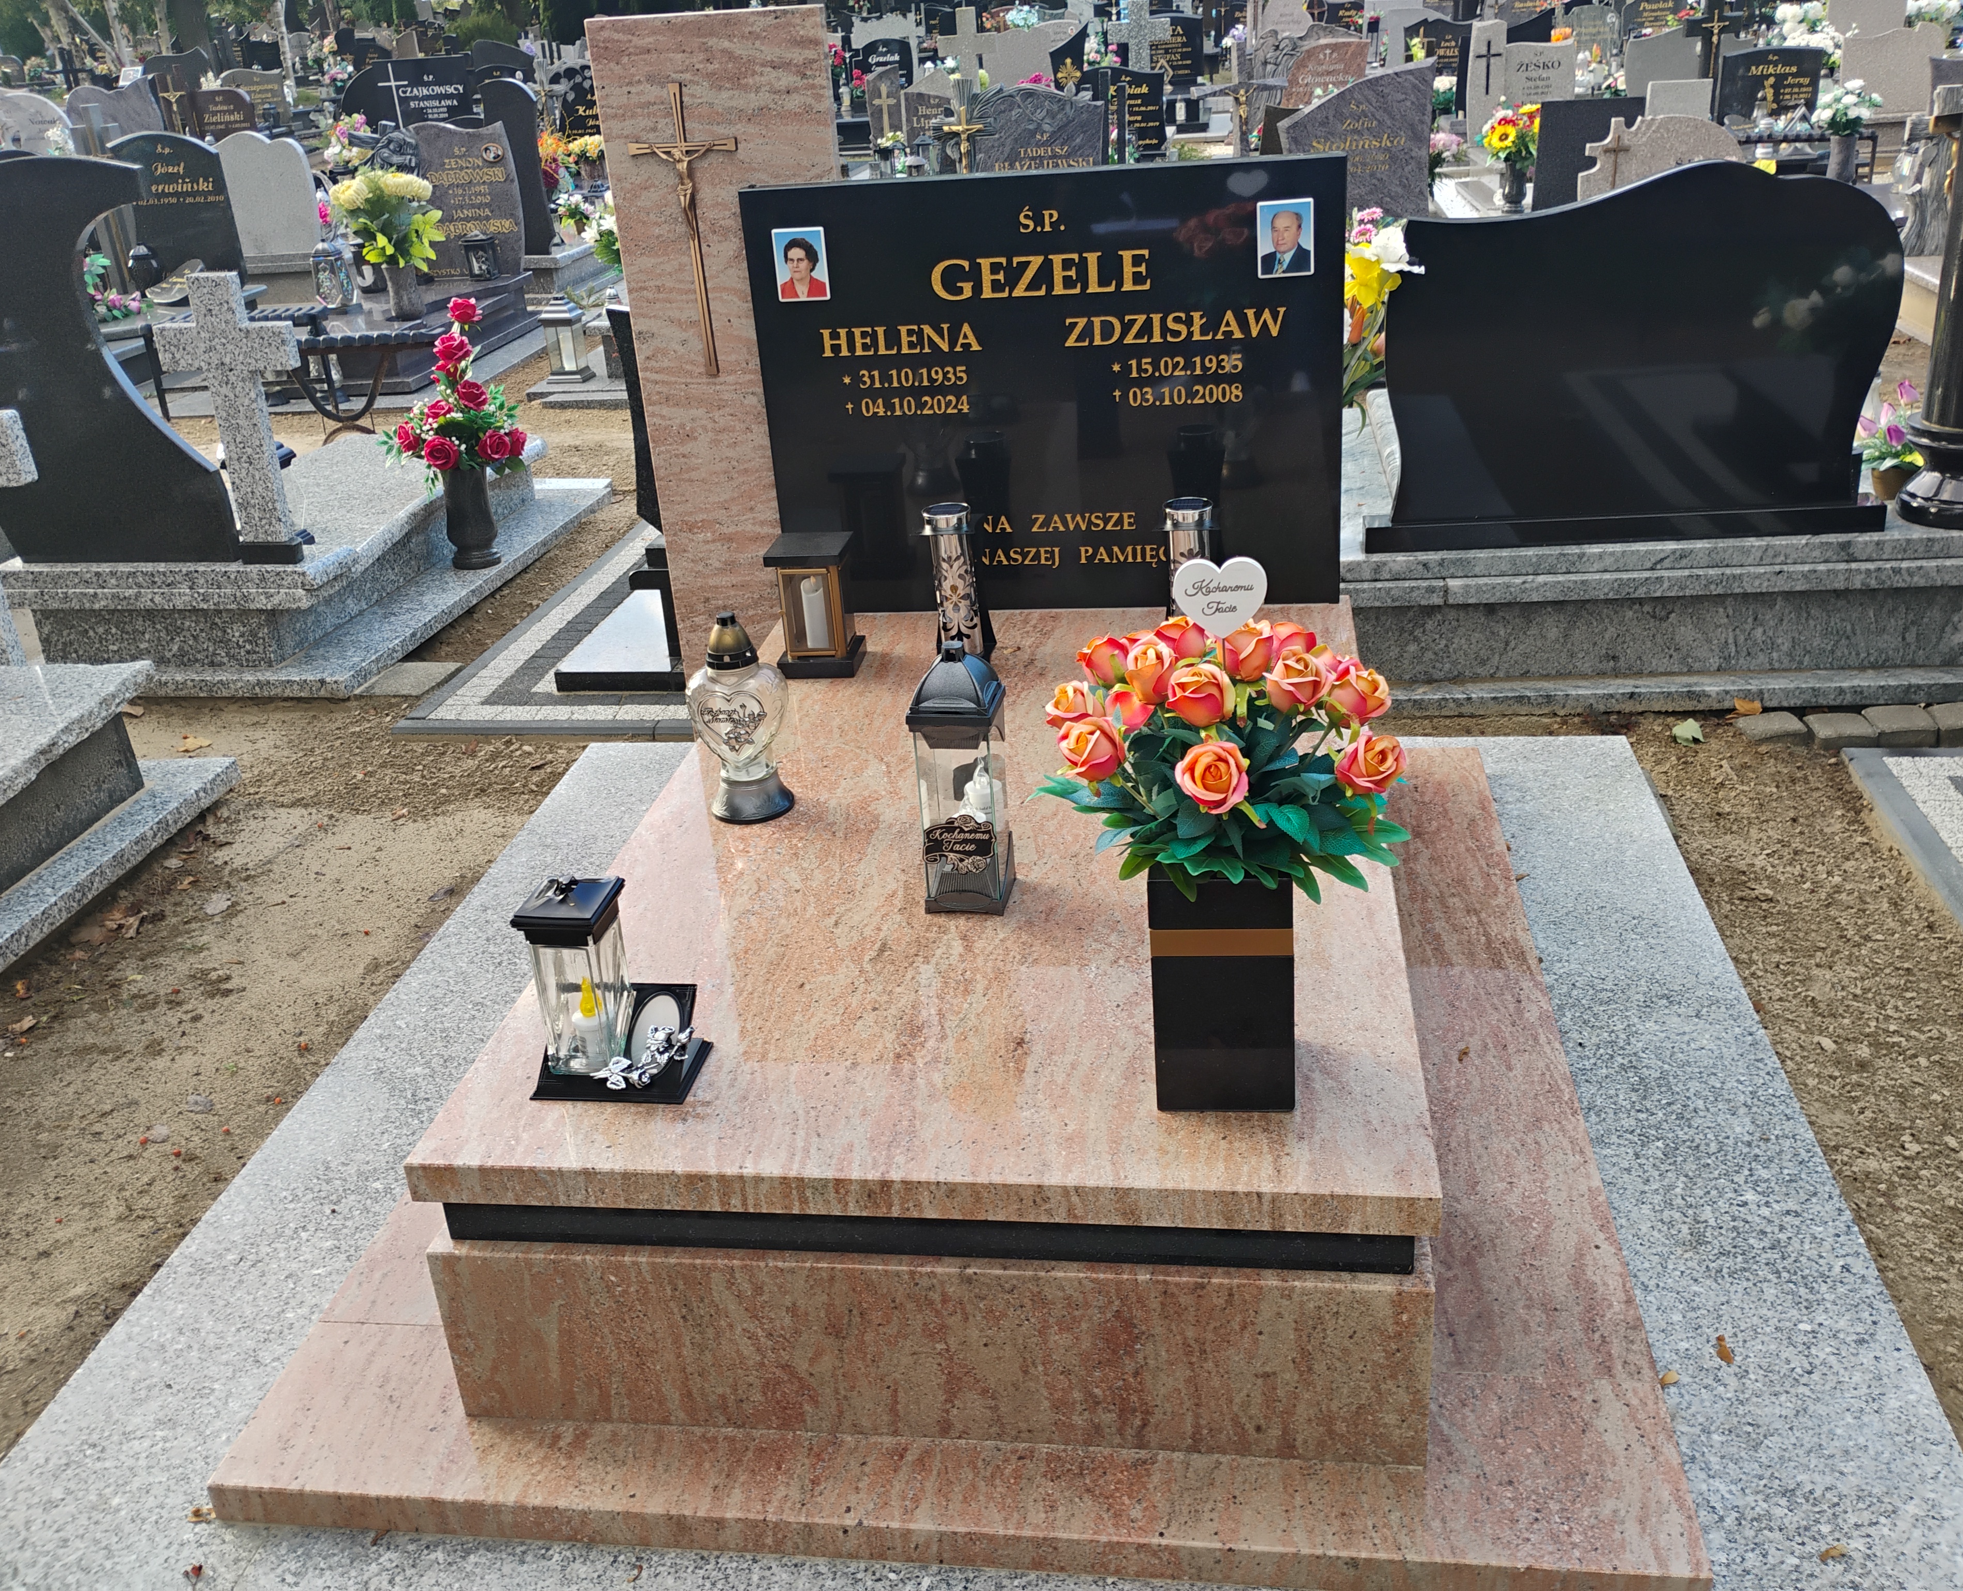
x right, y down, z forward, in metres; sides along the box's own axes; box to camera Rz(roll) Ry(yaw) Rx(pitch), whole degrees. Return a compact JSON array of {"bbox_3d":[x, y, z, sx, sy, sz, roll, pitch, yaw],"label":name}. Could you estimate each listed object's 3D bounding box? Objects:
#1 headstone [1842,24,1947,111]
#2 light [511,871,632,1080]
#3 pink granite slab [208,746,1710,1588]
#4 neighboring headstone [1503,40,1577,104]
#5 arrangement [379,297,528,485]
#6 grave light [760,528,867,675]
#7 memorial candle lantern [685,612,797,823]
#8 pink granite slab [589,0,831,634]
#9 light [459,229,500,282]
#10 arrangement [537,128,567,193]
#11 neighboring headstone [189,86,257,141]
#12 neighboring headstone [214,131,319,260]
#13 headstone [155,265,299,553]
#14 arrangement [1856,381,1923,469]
[{"bbox_3d":[5.614,-4.466,10.500,0.560,0.510,0.080,0,26,9],"label":"headstone"},{"bbox_3d":[-0.429,0.186,1.826,0.092,0.229,0.094,0,26,9],"label":"light"},{"bbox_3d":[0.058,0.357,2.609,1.569,0.051,1.895,0,26,9],"label":"pink granite slab"},{"bbox_3d":[3.950,-4.977,12.081,0.469,0.632,0.112,0,26,9],"label":"neighboring headstone"},{"bbox_3d":[-1.450,-1.125,4.749,0.387,0.479,0.347,0,26,9],"label":"arrangement"},{"bbox_3d":[-0.272,-0.321,2.873,0.133,0.210,0.133,1,26,12],"label":"grave light"},{"bbox_3d":[-0.351,-0.121,2.486,0.145,0.295,0.130,-2,26,7],"label":"memorial candle lantern"},{"bbox_3d":[-0.404,-0.686,3.083,0.394,1.318,0.051,0,26,9],"label":"pink granite slab"},{"bbox_3d":[-2.288,-2.462,7.796,0.128,0.207,0.128,0,26,9],"label":"light"},{"bbox_3d":[-3.132,-4.614,12.451,0.296,0.449,0.285,0,26,9],"label":"arrangement"},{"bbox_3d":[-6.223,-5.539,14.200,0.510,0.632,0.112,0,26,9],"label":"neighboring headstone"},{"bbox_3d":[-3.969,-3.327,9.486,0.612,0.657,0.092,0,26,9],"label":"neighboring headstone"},{"bbox_3d":[-1.738,-0.888,4.061,0.352,0.673,0.092,3,27,7],"label":"headstone"},{"bbox_3d":[1.970,-0.793,3.688,0.148,0.189,0.138,0,26,9],"label":"arrangement"}]

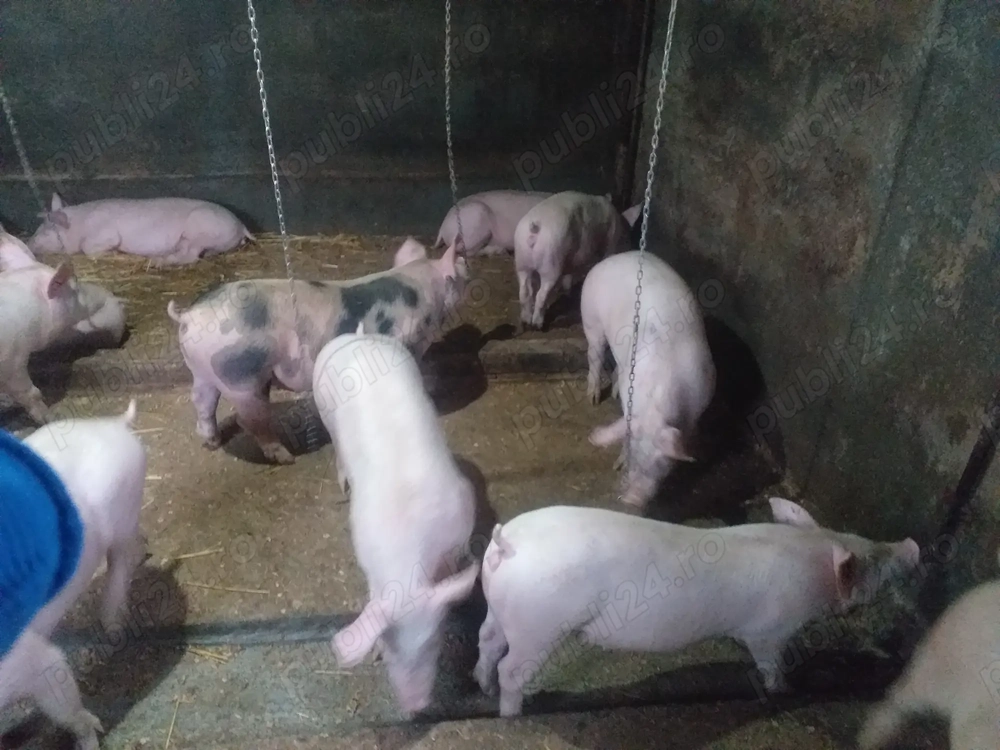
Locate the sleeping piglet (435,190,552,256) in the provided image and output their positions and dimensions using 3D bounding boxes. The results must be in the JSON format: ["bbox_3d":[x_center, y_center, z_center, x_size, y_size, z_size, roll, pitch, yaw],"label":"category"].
[{"bbox_3d":[0.130,-0.689,3.414,0.840,0.280,0.270,0,32,0],"label":"sleeping piglet"}]

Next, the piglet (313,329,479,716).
[{"bbox_3d":[-0.265,0.303,1.864,0.320,0.510,0.880,-8,33,-12],"label":"piglet"}]

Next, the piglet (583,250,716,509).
[{"bbox_3d":[0.440,-0.004,2.356,0.310,0.510,0.820,3,32,4],"label":"piglet"}]

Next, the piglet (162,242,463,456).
[{"bbox_3d":[-0.530,-0.069,2.422,0.880,0.550,0.290,-11,34,-18],"label":"piglet"}]

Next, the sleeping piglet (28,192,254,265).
[{"bbox_3d":[-1.540,-0.666,3.369,0.900,0.290,0.300,0,32,0],"label":"sleeping piglet"}]

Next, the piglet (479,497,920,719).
[{"bbox_3d":[0.395,0.474,1.581,0.880,0.520,0.290,-2,32,-3],"label":"piglet"}]

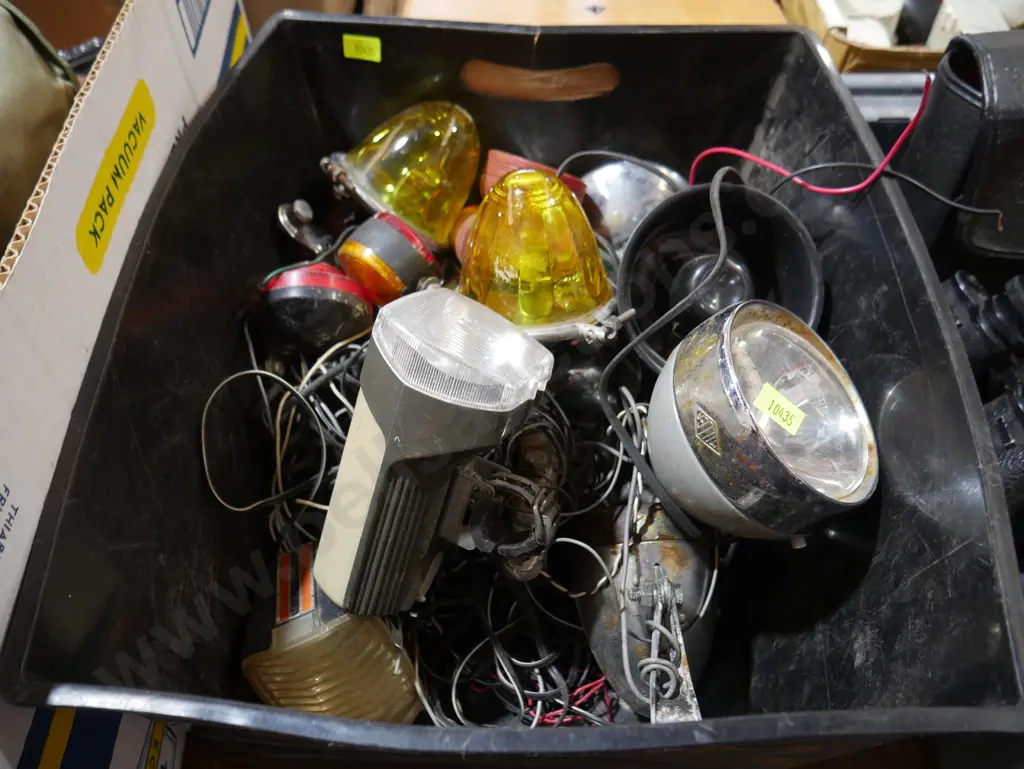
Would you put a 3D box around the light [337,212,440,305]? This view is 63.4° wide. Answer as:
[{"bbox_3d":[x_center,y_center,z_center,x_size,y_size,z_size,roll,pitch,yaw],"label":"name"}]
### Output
[{"bbox_3d":[-0.074,-0.079,0.520,0.064,0.064,0.058,25,66,16],"label":"light"}]

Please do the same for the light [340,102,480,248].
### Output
[{"bbox_3d":[-0.063,-0.136,0.535,0.087,0.092,0.095,-44,38,19],"label":"light"}]

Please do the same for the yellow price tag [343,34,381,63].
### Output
[{"bbox_3d":[-0.102,-0.230,0.567,0.026,0.016,0.001,4,44,2],"label":"yellow price tag"}]

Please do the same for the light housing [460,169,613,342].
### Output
[{"bbox_3d":[0.014,-0.076,0.457,0.090,0.084,0.088,1,32,-1],"label":"light housing"}]

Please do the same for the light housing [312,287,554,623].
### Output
[{"bbox_3d":[-0.029,0.046,0.383,0.100,0.166,0.064,20,31,-1],"label":"light housing"}]

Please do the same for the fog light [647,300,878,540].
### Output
[{"bbox_3d":[0.133,0.026,0.472,0.124,0.086,0.124,-6,68,-44],"label":"fog light"}]

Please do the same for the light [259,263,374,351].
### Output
[{"bbox_3d":[-0.120,-0.047,0.510,0.069,0.067,0.055,5,75,12],"label":"light"}]

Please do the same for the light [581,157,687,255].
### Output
[{"bbox_3d":[0.083,-0.108,0.545,0.075,0.078,0.078,24,57,16],"label":"light"}]

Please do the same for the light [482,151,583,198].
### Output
[{"bbox_3d":[0.018,-0.138,0.570,0.074,0.050,0.060,22,18,0],"label":"light"}]

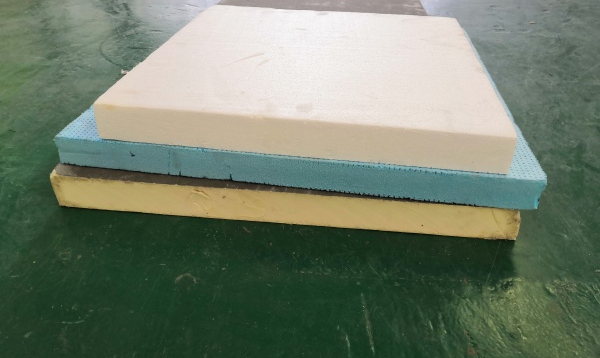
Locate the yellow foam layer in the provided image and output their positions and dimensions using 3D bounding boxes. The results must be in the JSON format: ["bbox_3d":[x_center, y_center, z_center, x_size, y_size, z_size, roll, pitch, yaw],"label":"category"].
[{"bbox_3d":[0.030,-0.293,1.102,0.600,0.049,1.200,4,34,4],"label":"yellow foam layer"}]

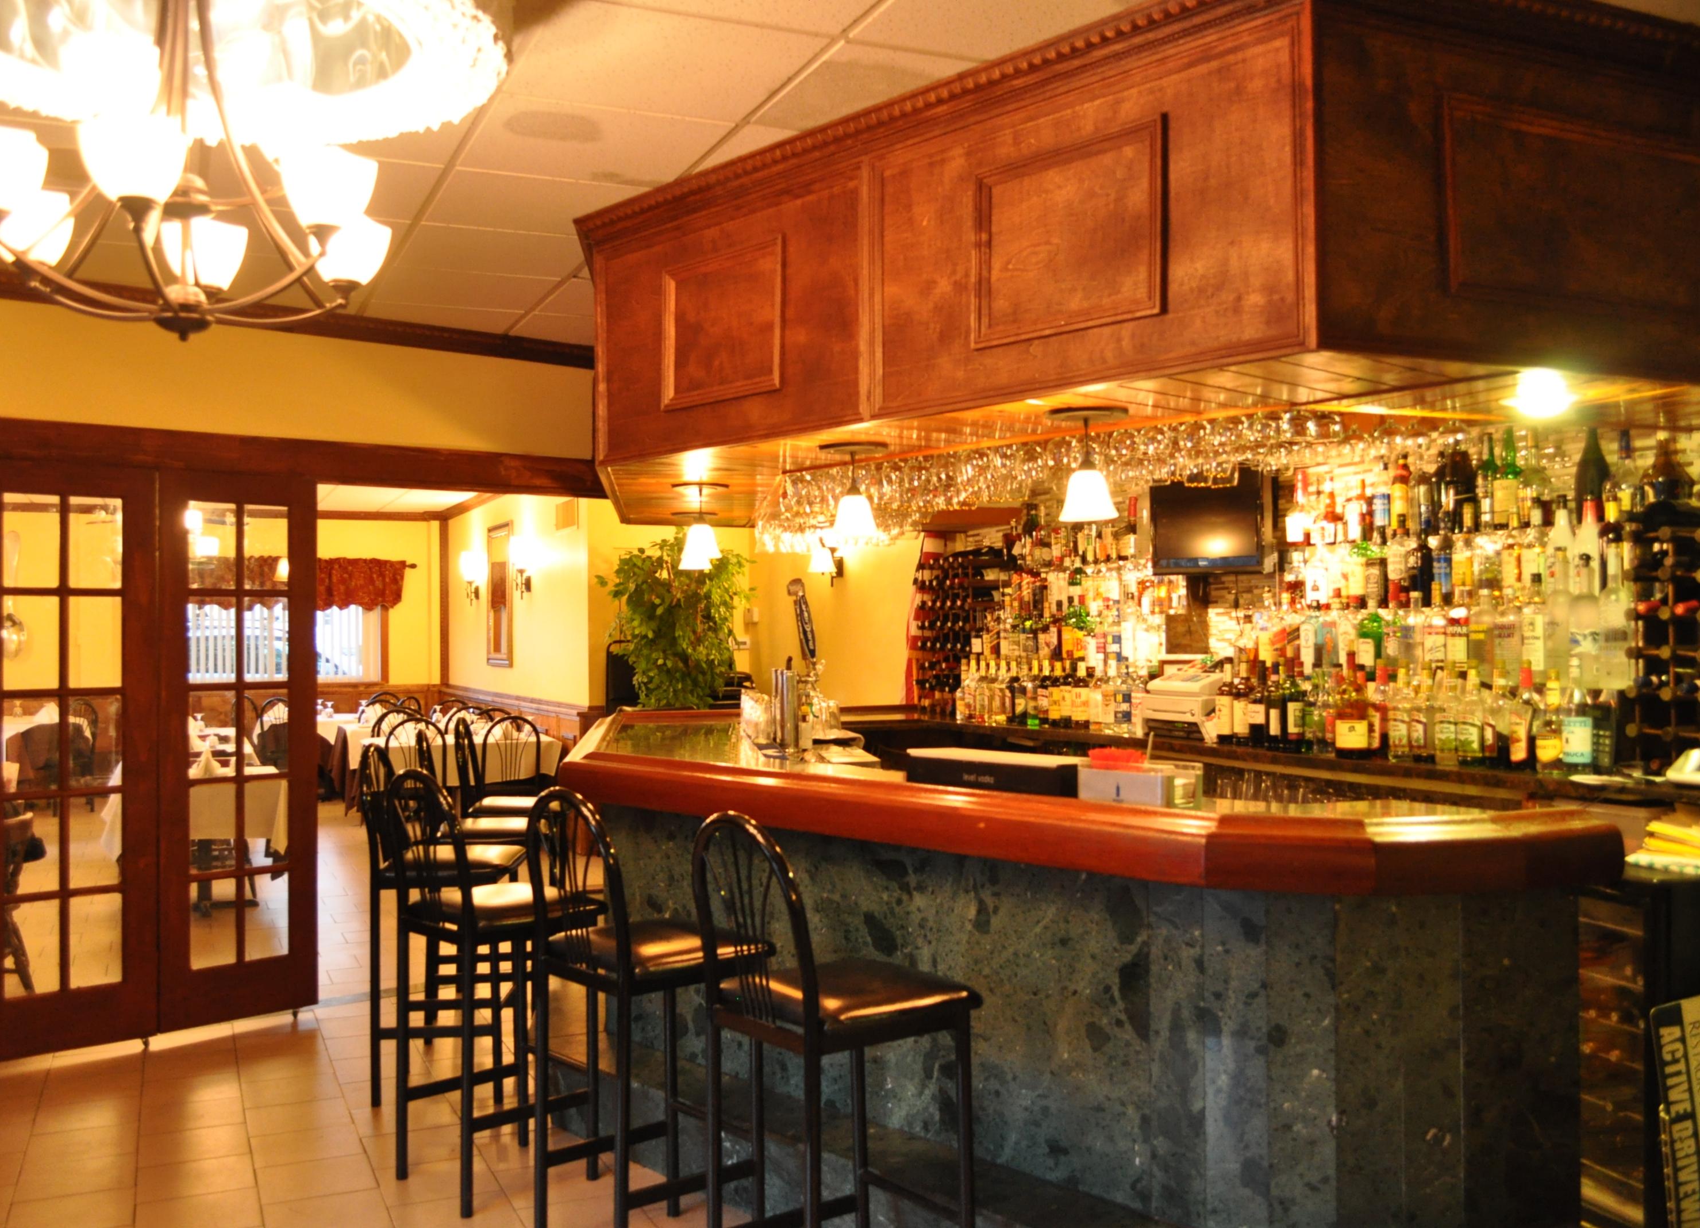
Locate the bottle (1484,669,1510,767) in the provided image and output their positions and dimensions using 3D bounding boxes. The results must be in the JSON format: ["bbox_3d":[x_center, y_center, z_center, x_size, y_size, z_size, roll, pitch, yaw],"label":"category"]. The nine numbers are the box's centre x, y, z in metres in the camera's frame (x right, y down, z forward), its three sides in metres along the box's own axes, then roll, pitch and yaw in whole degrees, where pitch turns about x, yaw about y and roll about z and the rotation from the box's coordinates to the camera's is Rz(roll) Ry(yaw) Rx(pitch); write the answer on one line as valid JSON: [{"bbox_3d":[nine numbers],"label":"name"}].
[{"bbox_3d":[1.899,0.292,4.500,0.086,0.310,0.086,0,-1,-38],"label":"bottle"}]

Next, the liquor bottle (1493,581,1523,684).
[{"bbox_3d":[1.907,0.062,4.454,0.085,0.295,0.085,-1,-1,33],"label":"liquor bottle"}]

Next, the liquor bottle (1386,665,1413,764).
[{"bbox_3d":[1.695,0.302,4.720,0.086,0.313,0.086,0,-1,-38],"label":"liquor bottle"}]

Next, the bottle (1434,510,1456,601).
[{"bbox_3d":[1.843,-0.175,4.771,0.073,0.309,0.073,0,-1,-41],"label":"bottle"}]

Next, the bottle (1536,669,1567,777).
[{"bbox_3d":[1.954,0.300,4.288,0.086,0.290,0.086,0,-1,-40],"label":"bottle"}]

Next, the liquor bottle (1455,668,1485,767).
[{"bbox_3d":[1.803,0.295,4.481,0.080,0.291,0.075,-1,-1,26],"label":"liquor bottle"}]

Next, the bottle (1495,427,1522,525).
[{"bbox_3d":[2.012,-0.418,4.705,0.085,0.299,0.085,-1,-1,25],"label":"bottle"}]

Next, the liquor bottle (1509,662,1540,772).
[{"bbox_3d":[1.922,0.292,4.380,0.086,0.316,0.086,0,-1,-38],"label":"liquor bottle"}]

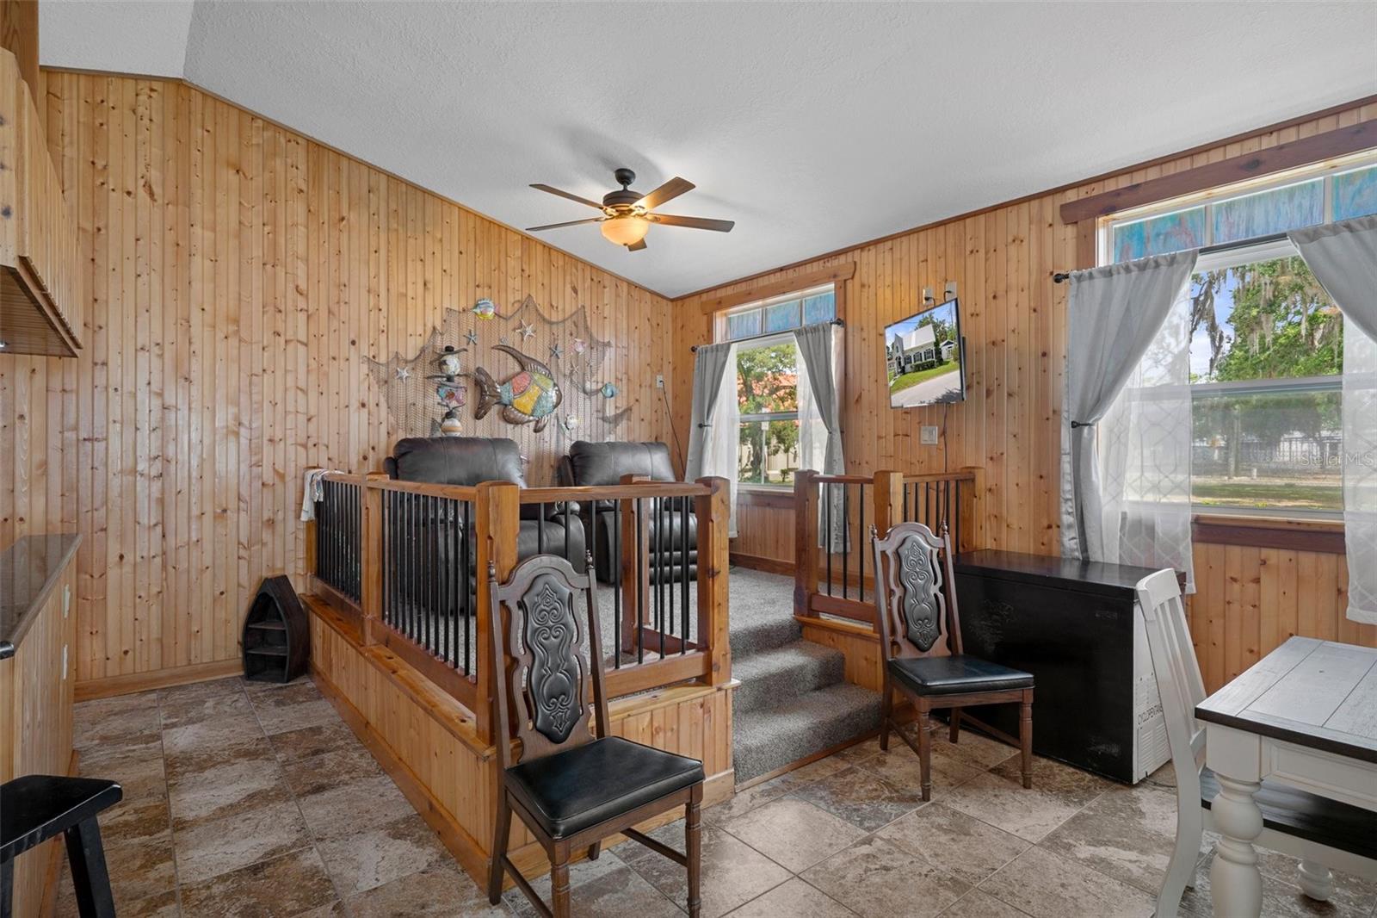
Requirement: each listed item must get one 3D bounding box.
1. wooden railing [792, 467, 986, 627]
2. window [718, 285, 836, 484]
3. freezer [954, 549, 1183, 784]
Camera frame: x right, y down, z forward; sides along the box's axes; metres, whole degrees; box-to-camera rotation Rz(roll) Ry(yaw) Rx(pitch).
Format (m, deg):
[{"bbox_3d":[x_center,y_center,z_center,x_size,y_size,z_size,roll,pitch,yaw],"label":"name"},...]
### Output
[{"bbox_3d":[1.210,0.489,4.090,1.008,0.859,0.632,0,1,-39],"label":"wooden railing"},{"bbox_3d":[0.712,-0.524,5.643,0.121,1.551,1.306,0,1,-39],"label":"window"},{"bbox_3d":[1.850,0.972,3.545,0.667,0.845,1.011,0,1,-39],"label":"freezer"}]

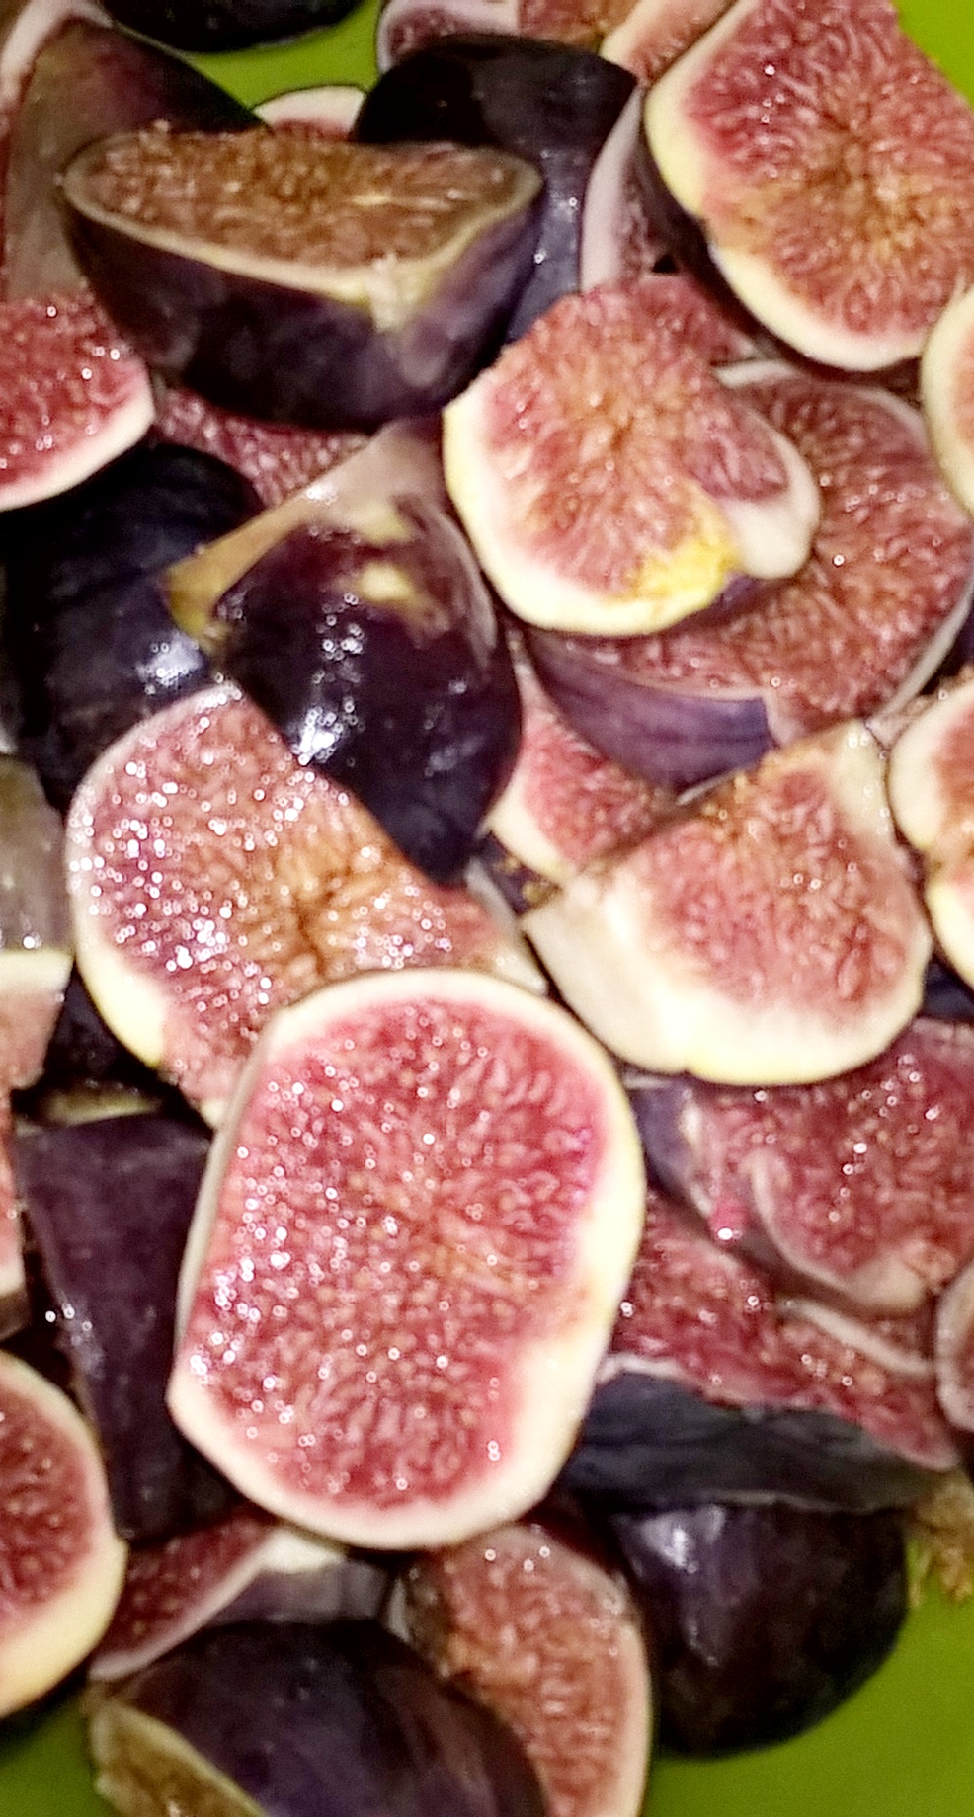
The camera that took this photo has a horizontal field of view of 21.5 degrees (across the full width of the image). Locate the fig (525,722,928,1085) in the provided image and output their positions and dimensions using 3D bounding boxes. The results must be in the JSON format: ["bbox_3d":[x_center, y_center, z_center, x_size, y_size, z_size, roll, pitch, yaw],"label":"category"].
[{"bbox_3d":[0.028,0.000,0.294,0.047,0.023,0.033,-28,85,-4],"label":"fig"}]

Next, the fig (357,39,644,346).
[{"bbox_3d":[0.001,-0.085,0.308,0.038,0.033,0.042,12,79,1],"label":"fig"}]

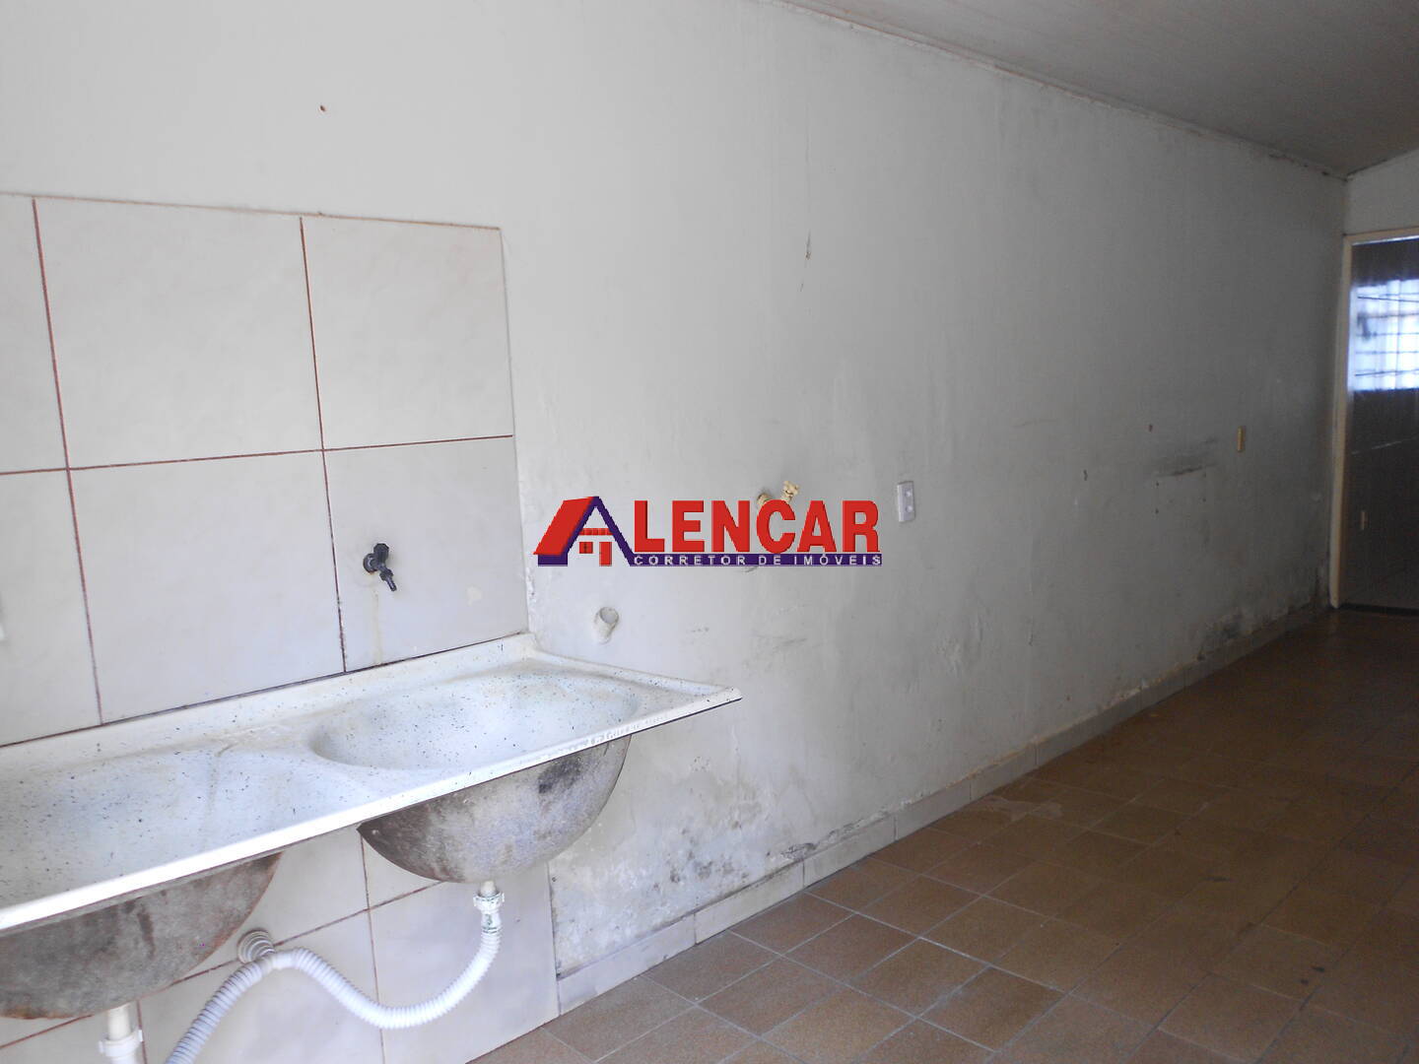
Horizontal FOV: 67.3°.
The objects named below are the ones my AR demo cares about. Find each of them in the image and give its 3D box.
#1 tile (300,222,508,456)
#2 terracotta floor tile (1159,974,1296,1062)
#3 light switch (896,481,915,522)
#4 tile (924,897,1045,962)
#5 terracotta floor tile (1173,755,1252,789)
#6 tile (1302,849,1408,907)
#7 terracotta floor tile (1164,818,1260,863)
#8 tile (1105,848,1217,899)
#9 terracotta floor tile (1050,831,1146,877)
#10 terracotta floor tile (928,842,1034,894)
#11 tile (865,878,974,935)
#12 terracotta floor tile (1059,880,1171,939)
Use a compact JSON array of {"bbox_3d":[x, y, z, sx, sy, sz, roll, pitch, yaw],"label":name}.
[{"bbox_3d":[-0.604,-0.404,2.188,0.434,0.436,0.010,-10,10,-43],"label":"tile"},{"bbox_3d":[1.161,1.080,2.365,0.296,0.010,0.203,-9,9,-43],"label":"terracotta floor tile"},{"bbox_3d":[0.623,-0.095,3.361,0.076,0.118,0.012,-9,9,-43],"label":"light switch"},{"bbox_3d":[0.733,1.052,2.819,0.296,0.010,0.203,-9,9,-43],"label":"tile"},{"bbox_3d":[1.828,0.872,3.859,0.297,0.010,0.203,-10,9,-42],"label":"terracotta floor tile"},{"bbox_3d":[1.829,0.976,3.005,0.297,0.010,0.203,-10,9,-42],"label":"tile"},{"bbox_3d":[1.525,0.945,3.259,0.294,0.009,0.200,-10,9,-42],"label":"terracotta floor tile"},{"bbox_3d":[1.301,0.976,3.041,0.294,0.010,0.201,-9,9,-43],"label":"tile"},{"bbox_3d":[1.172,0.980,3.228,0.296,0.010,0.203,-9,9,-43],"label":"terracotta floor tile"},{"bbox_3d":[0.806,0.999,3.153,0.294,0.009,0.200,-10,9,-42],"label":"terracotta floor tile"},{"bbox_3d":[0.588,1.036,2.951,0.294,0.009,0.200,-10,9,-42],"label":"tile"},{"bbox_3d":[1.104,1.030,2.898,0.297,0.010,0.203,-10,9,-42],"label":"terracotta floor tile"}]

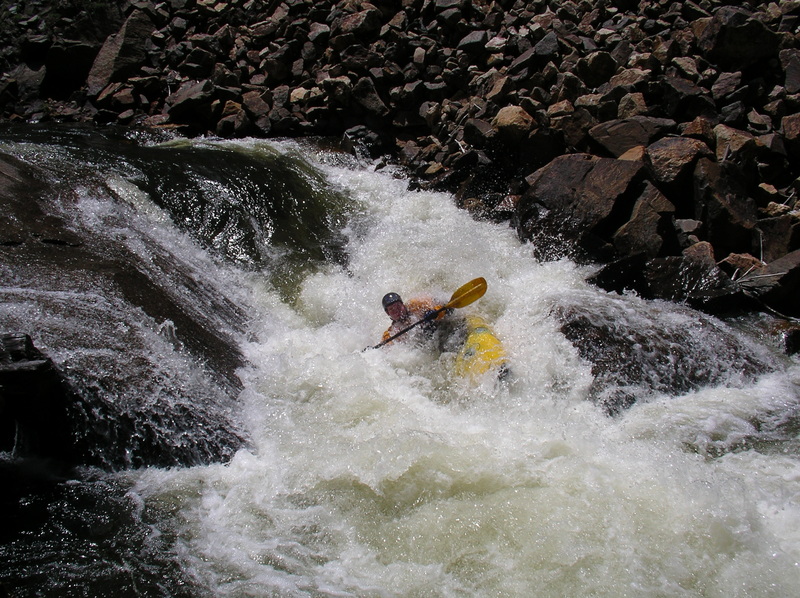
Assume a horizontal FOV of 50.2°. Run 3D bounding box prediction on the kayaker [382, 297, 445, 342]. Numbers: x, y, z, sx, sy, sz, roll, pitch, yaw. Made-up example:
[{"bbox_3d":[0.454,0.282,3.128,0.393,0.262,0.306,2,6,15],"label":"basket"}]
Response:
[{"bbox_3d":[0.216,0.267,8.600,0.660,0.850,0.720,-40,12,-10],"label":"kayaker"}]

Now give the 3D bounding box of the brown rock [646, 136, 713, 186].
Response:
[{"bbox_3d":[3.665,-1.803,11.200,0.880,0.580,0.720,7,21,18],"label":"brown rock"}]

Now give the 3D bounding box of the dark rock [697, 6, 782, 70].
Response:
[{"bbox_3d":[5.128,-3.934,12.900,1.280,0.860,1.000,8,22,22],"label":"dark rock"}]

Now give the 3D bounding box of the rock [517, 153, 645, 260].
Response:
[{"bbox_3d":[2.274,-1.146,10.700,1.550,1.150,1.100,4,20,12],"label":"rock"}]

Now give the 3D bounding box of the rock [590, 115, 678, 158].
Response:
[{"bbox_3d":[3.199,-2.226,11.700,1.180,0.480,0.800,6,21,15],"label":"rock"}]

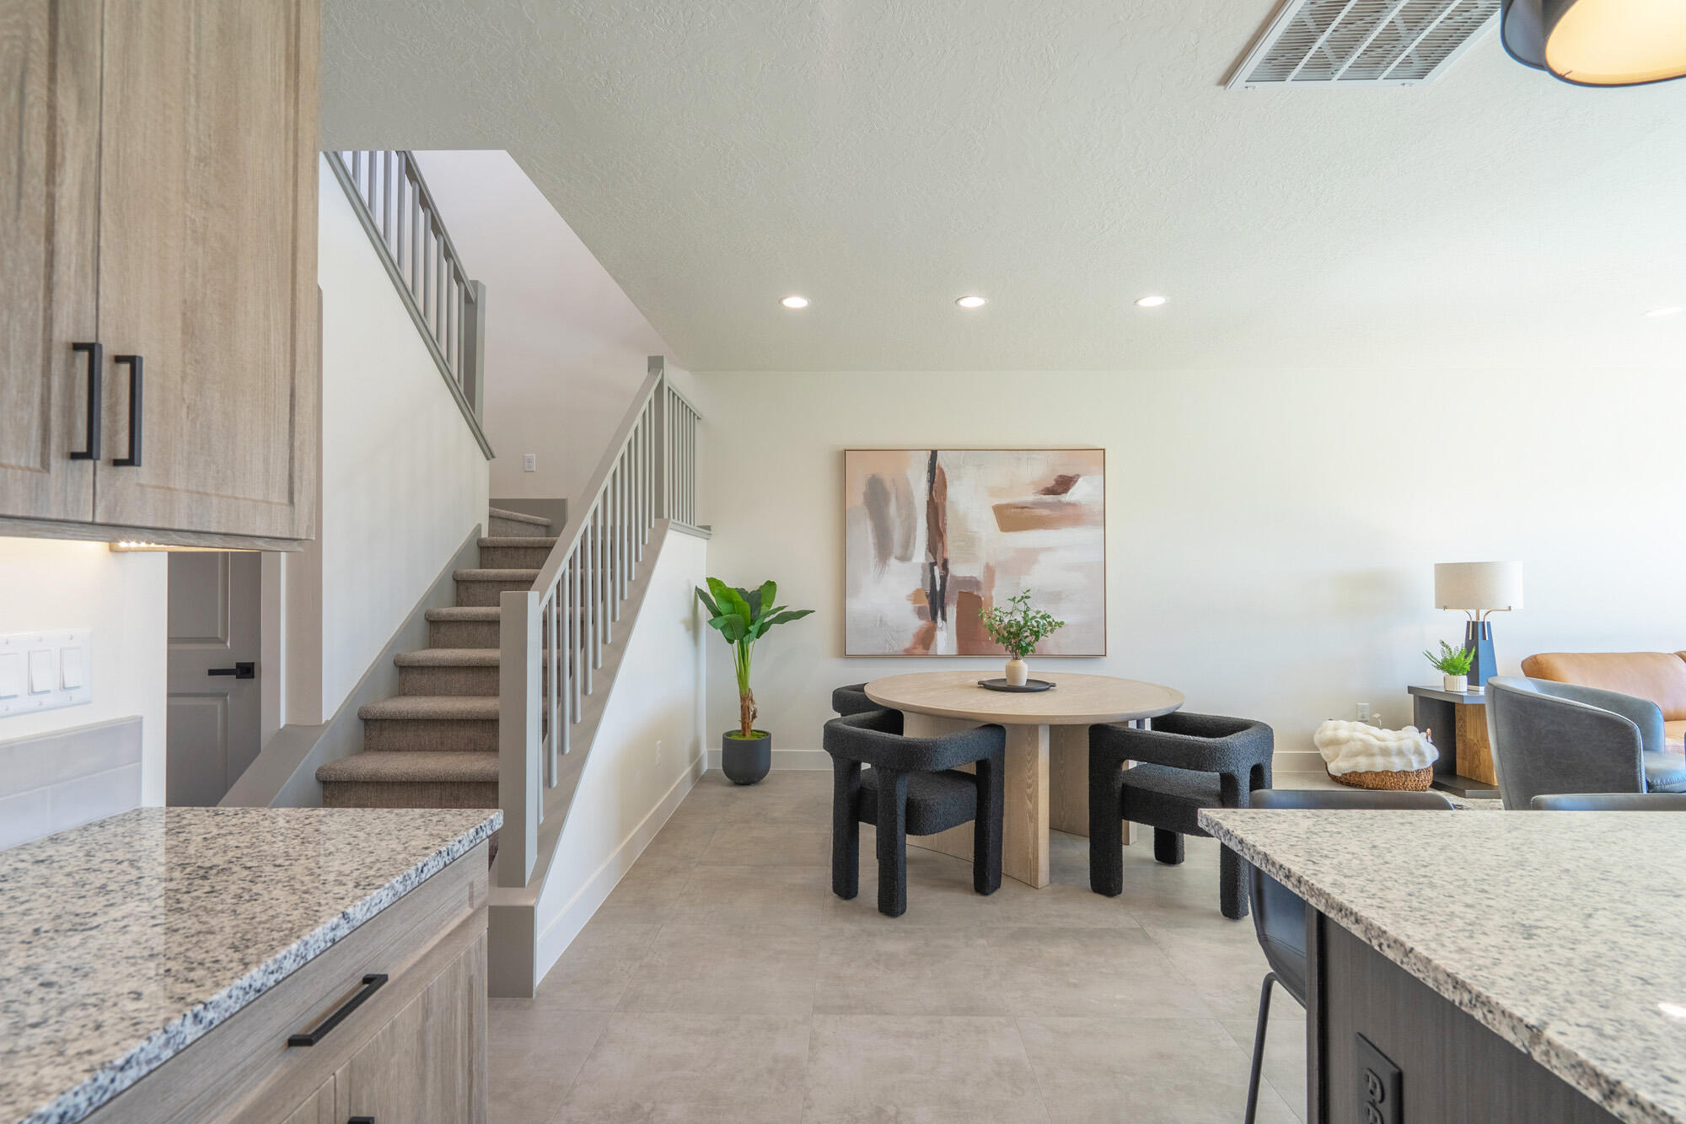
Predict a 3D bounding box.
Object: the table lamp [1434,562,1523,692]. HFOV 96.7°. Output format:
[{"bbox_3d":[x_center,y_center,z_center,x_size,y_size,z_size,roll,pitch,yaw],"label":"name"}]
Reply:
[{"bbox_3d":[4.061,0.420,4.815,0.450,0.800,0.450,0,-1,1],"label":"table lamp"}]

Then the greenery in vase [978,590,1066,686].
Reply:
[{"bbox_3d":[0.927,0.395,3.906,0.450,0.505,0.420,0,-1,1],"label":"greenery in vase"}]

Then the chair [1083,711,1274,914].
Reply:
[{"bbox_3d":[1.470,1.035,3.191,0.620,0.710,0.560,1,-2,-44],"label":"chair"}]

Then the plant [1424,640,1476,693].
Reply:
[{"bbox_3d":[3.830,0.662,4.737,0.290,0.335,0.270,0,-1,1],"label":"plant"}]

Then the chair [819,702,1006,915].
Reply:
[{"bbox_3d":[0.282,1.052,3.228,0.620,0.685,0.560,-1,-2,43],"label":"chair"}]

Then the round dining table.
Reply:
[{"bbox_3d":[0.886,1.025,3.789,1.512,0.762,1.512,0,-1,0],"label":"round dining table"}]

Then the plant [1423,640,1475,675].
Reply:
[{"bbox_3d":[3.900,0.617,4.804,0.290,0.236,0.270,0,-1,1],"label":"plant"}]

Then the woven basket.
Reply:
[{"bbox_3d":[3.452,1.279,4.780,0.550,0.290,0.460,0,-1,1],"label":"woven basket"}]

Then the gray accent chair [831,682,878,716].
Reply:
[{"bbox_3d":[0.297,1.063,4.383,0.620,0.710,0.560,1,-2,-44],"label":"gray accent chair"}]

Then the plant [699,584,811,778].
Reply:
[{"bbox_3d":[-0.570,0.770,4.835,0.740,1.340,0.620,0,-1,1],"label":"plant"}]

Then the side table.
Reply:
[{"bbox_3d":[3.989,1.118,4.723,0.500,0.610,0.450,0,-1,1],"label":"side table"}]

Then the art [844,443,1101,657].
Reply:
[{"bbox_3d":[0.907,-0.063,5.152,1.785,1.425,0.045,0,-1,1],"label":"art"}]

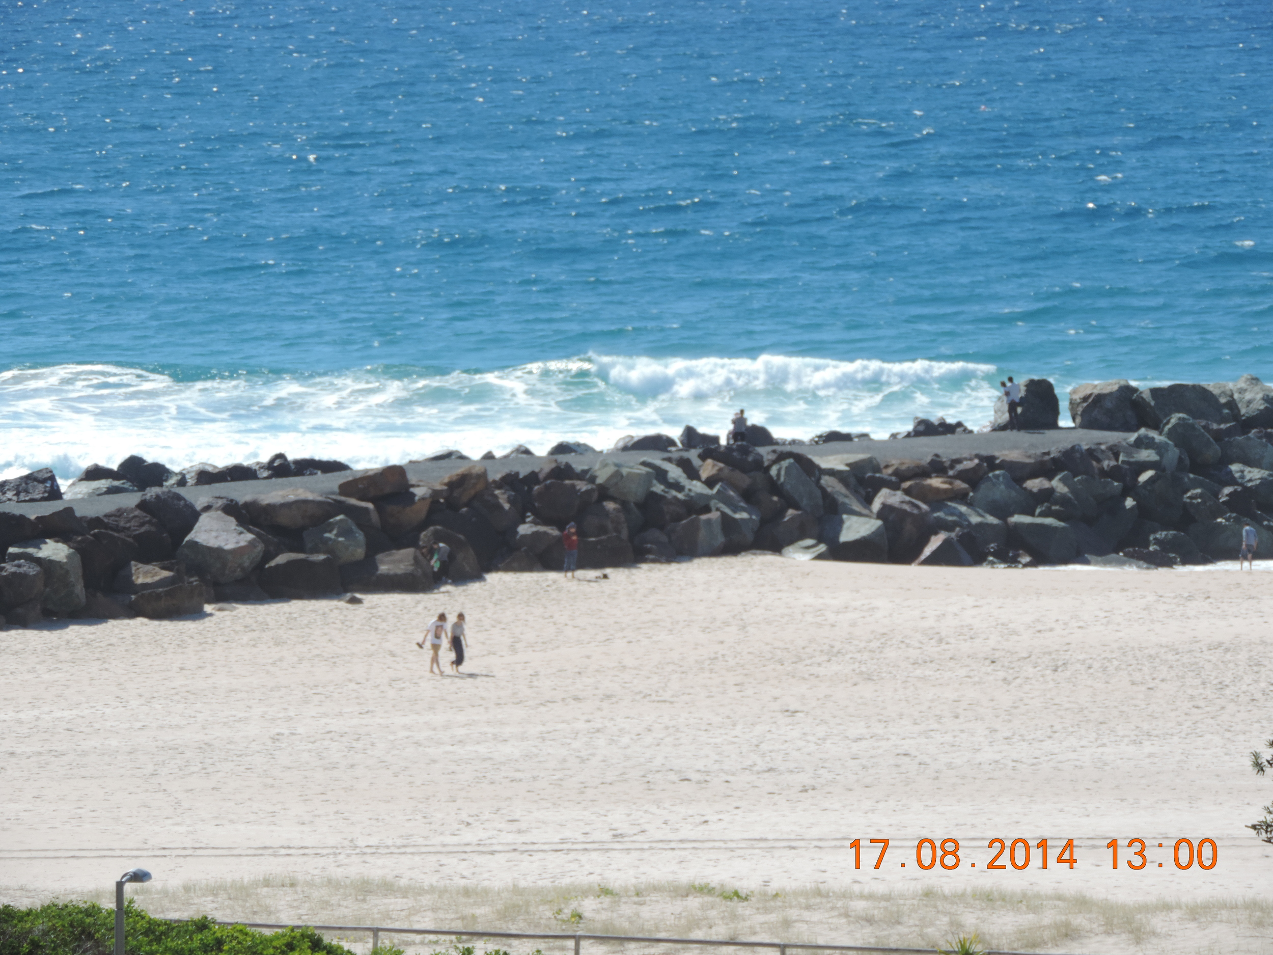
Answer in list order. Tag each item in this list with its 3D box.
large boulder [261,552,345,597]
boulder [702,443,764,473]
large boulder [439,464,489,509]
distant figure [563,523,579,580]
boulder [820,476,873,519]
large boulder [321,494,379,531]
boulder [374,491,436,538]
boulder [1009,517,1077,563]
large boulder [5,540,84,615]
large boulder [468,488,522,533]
[{"bbox_3d":[-9.945,2.932,272.400,2.475,1.284,1.782,0,5,0],"label":"large boulder"},{"bbox_3d":[3.101,-0.572,294.000,2.035,0.960,1.500,0,4,0],"label":"boulder"},{"bbox_3d":[-5.246,0.333,279.488,1.466,1.437,1.496,0,4,0],"label":"large boulder"},{"bbox_3d":[-1.994,2.221,279.300,0.500,1.720,0.420,-3,6,-30],"label":"distant figure"},{"bbox_3d":[6.619,0.612,290.000,1.730,1.380,1.400,0,5,0],"label":"boulder"},{"bbox_3d":[-8.553,1.058,275.500,1.758,1.013,1.495,0,5,0],"label":"large boulder"},{"bbox_3d":[-6.937,1.079,277.000,1.858,1.341,1.672,0,5,0],"label":"boulder"},{"bbox_3d":[13.108,2.040,297.000,2.281,1.504,1.700,0,4,0],"label":"boulder"},{"bbox_3d":[-17.171,2.874,267.000,2.253,2.029,1.800,0,4,0],"label":"large boulder"},{"bbox_3d":[-4.295,1.070,278.609,1.520,1.520,1.567,0,4,0],"label":"large boulder"}]

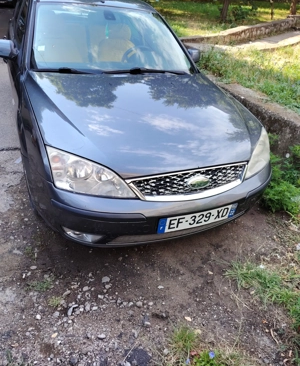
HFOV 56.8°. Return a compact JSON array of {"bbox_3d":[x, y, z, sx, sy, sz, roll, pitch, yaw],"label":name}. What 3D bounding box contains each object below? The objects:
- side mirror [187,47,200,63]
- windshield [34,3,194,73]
[{"bbox_3d":[0.430,-1.341,2.933,0.220,0.155,0.125,-9,36,-22],"label":"side mirror"},{"bbox_3d":[-0.342,-1.370,2.515,1.460,0.170,0.930,-9,64,-22],"label":"windshield"}]

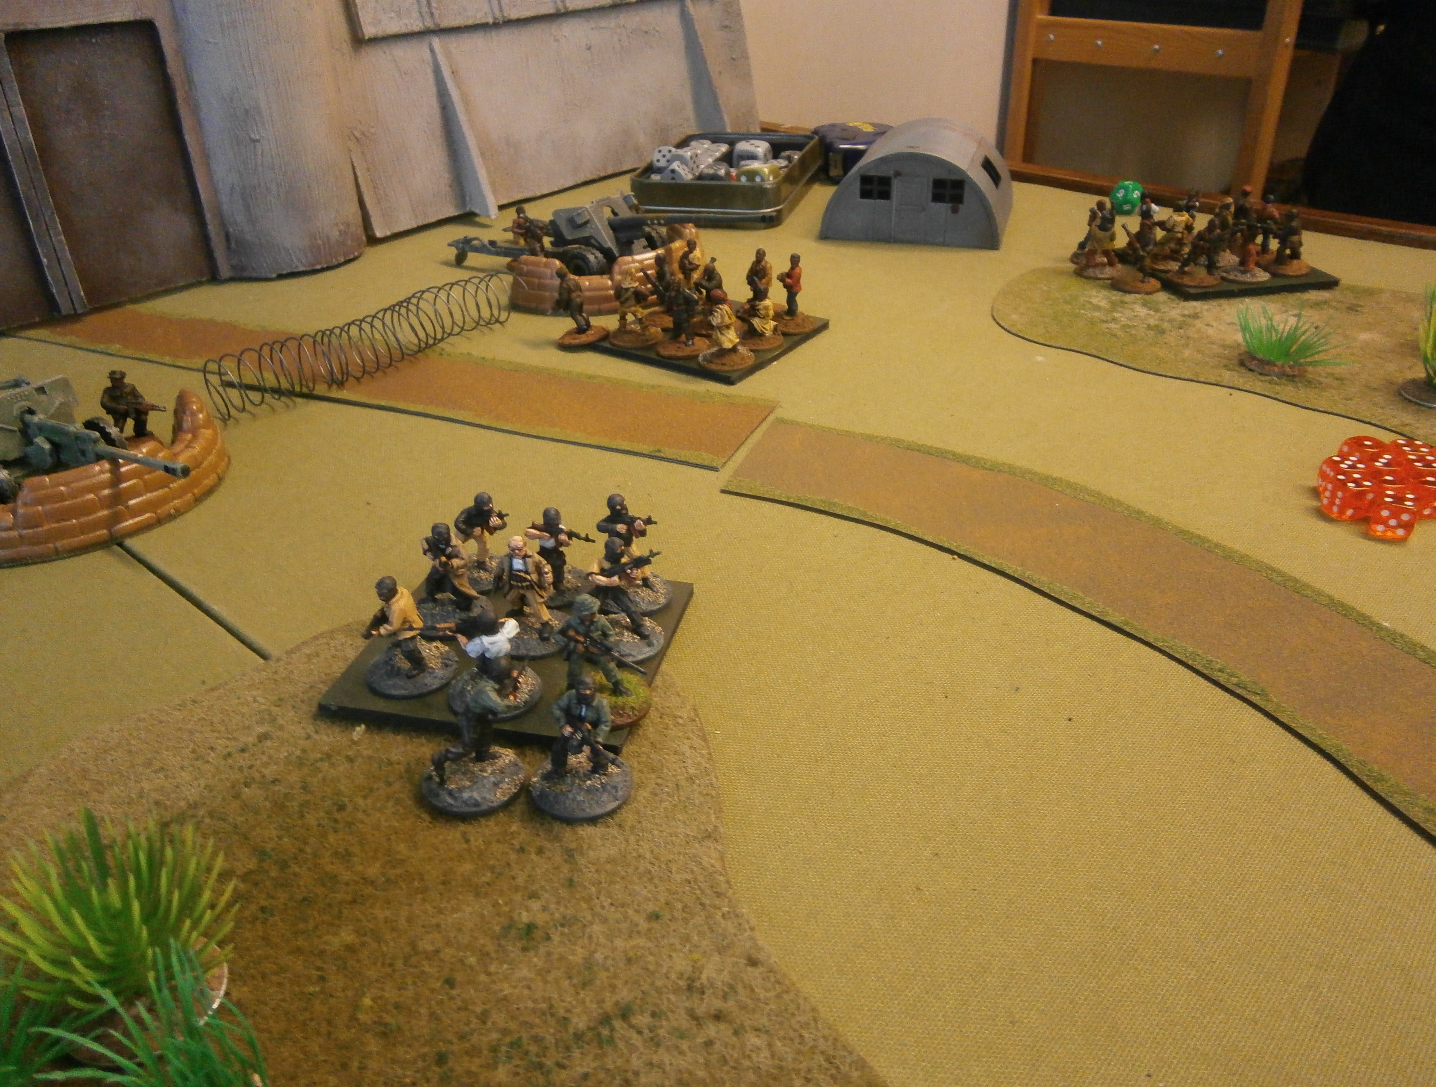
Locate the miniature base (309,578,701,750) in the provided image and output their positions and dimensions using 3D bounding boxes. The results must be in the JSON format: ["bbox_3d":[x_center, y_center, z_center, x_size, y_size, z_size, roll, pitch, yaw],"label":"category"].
[{"bbox_3d":[-0.056,0.029,0.309,0.083,0.004,0.074,6,32,12],"label":"miniature base"}]

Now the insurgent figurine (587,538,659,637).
[{"bbox_3d":[-0.026,0.012,0.305,0.020,0.030,0.016,16,36,27],"label":"insurgent figurine"}]

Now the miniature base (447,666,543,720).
[{"bbox_3d":[-0.060,0.039,0.295,0.025,0.003,0.025,-10,32,-13],"label":"miniature base"}]

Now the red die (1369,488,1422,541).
[{"bbox_3d":[0.218,-0.009,0.351,0.012,0.012,0.012,16,35,26],"label":"red die"}]

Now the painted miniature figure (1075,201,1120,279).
[{"bbox_3d":[0.204,-0.162,0.576,0.025,0.037,0.025,9,33,17],"label":"painted miniature figure"}]

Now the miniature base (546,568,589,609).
[{"bbox_3d":[-0.050,0.012,0.330,0.025,0.002,0.025,-1,31,0],"label":"miniature base"}]

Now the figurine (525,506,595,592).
[{"bbox_3d":[-0.047,0.003,0.318,0.019,0.028,0.015,17,36,27],"label":"figurine"}]

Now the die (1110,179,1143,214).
[{"bbox_3d":[0.255,-0.216,0.678,0.021,0.019,0.021,9,33,18],"label":"die"}]

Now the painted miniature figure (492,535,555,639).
[{"bbox_3d":[-0.055,0.011,0.309,0.018,0.030,0.016,-12,33,-14],"label":"painted miniature figure"}]

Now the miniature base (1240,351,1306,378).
[{"bbox_3d":[0.238,-0.077,0.467,0.026,0.004,0.026,14,35,24],"label":"miniature base"}]

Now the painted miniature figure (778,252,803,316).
[{"bbox_3d":[0.034,-0.122,0.519,0.013,0.030,0.011,-20,36,-26],"label":"painted miniature figure"}]

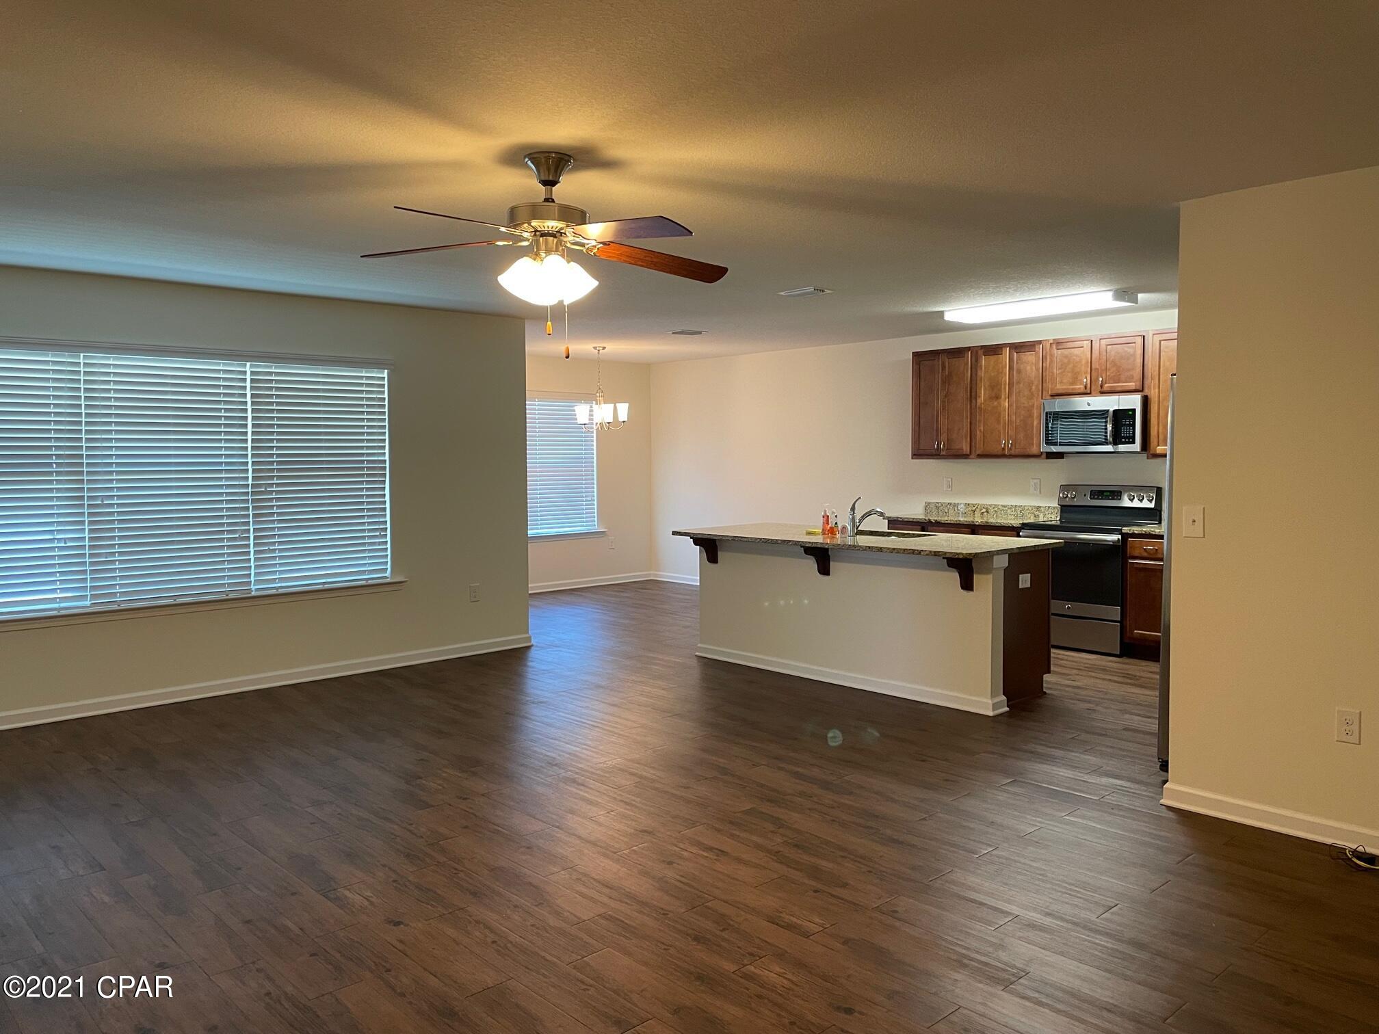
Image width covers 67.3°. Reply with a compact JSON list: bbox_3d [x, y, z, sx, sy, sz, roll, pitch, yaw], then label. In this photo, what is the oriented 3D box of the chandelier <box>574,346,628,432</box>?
[{"bbox_3d":[-0.852,-1.200,9.752,0.521,0.805,0.521,0,4,0],"label":"chandelier"}]

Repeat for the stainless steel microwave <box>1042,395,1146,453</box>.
[{"bbox_3d":[3.060,-0.680,7.695,0.401,0.413,0.755,-4,5,-43],"label":"stainless steel microwave"}]

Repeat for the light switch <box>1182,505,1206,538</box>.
[{"bbox_3d":[2.008,0.022,4.125,0.014,0.121,0.075,-4,5,-43],"label":"light switch"}]

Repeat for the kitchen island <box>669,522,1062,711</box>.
[{"bbox_3d":[1.053,0.576,6.698,0.977,0.906,2.372,-4,5,-43],"label":"kitchen island"}]

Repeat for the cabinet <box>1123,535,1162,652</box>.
[{"bbox_3d":[3.380,0.542,7.282,0.619,0.871,0.401,-4,5,-43],"label":"cabinet"}]

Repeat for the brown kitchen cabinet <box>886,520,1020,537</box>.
[{"bbox_3d":[2.304,0.479,8.422,0.619,0.861,1.208,-4,5,-43],"label":"brown kitchen cabinet"}]

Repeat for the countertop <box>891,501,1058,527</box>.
[{"bbox_3d":[2.285,-0.007,8.389,0.643,0.134,1.238,-4,5,-43],"label":"countertop"}]

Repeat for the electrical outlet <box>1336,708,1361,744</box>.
[{"bbox_3d":[2.397,0.764,3.767,0.009,0.121,0.075,-4,5,-43],"label":"electrical outlet"}]

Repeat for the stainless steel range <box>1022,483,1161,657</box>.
[{"bbox_3d":[2.945,0.368,7.663,0.673,1.175,0.755,-4,5,-43],"label":"stainless steel range"}]

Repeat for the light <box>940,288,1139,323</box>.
[{"bbox_3d":[2.329,-1.395,6.954,0.307,0.084,1.213,-4,5,-43],"label":"light"}]

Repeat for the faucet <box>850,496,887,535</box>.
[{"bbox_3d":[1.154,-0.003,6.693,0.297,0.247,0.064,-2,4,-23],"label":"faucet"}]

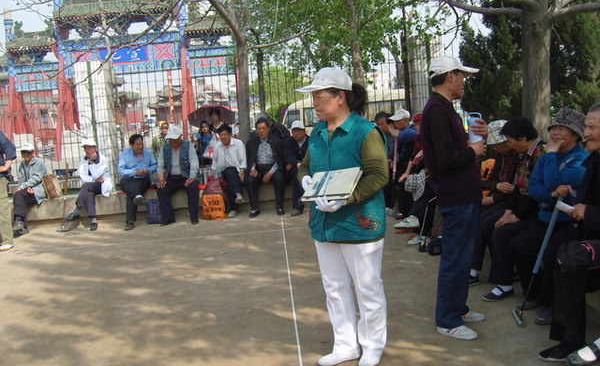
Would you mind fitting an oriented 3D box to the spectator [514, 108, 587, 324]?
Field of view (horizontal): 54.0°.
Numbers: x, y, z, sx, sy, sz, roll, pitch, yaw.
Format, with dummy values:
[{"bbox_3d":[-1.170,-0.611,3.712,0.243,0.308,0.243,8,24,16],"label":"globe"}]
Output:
[{"bbox_3d":[1.706,0.189,3.845,0.640,1.290,0.500,-9,9,-35],"label":"spectator"}]

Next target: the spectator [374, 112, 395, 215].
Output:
[{"bbox_3d":[1.187,-0.237,7.537,0.660,1.300,0.500,-7,8,-28],"label":"spectator"}]

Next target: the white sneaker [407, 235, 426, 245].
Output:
[{"bbox_3d":[1.203,0.557,5.982,0.265,0.105,0.100,-5,7,-8],"label":"white sneaker"}]

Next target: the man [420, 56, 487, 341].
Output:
[{"bbox_3d":[0.956,0.069,3.613,0.420,1.680,0.480,-3,7,8],"label":"man"}]

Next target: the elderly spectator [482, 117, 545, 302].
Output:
[{"bbox_3d":[1.574,0.170,4.194,0.660,1.260,0.500,-6,7,-16],"label":"elderly spectator"}]

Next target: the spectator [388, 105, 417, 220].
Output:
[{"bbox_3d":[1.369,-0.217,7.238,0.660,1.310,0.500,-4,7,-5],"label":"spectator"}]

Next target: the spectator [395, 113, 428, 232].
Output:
[{"bbox_3d":[1.377,-0.093,6.347,0.660,1.280,0.500,-5,7,-10],"label":"spectator"}]

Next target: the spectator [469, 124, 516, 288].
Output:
[{"bbox_3d":[1.582,0.129,4.602,0.640,1.240,0.500,-7,8,-25],"label":"spectator"}]

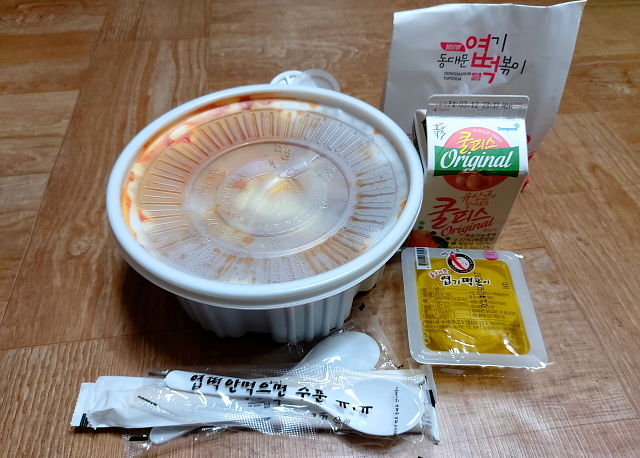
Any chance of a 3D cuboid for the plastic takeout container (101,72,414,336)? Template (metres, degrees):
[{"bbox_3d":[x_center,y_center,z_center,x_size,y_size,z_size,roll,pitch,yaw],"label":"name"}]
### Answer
[{"bbox_3d":[-0.039,-0.019,0.369,0.227,0.086,0.227,-1,49,0],"label":"plastic takeout container"}]

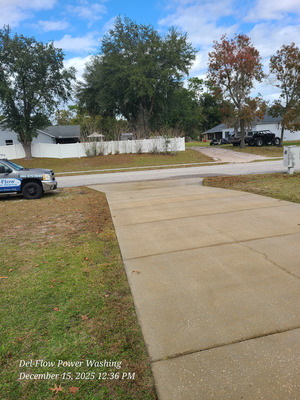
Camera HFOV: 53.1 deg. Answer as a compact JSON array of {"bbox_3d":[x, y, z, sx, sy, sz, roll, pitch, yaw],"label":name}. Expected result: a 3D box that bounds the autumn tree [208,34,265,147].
[{"bbox_3d":[11.231,-13.645,38.424,7.200,13.800,7.000,-4,9,-9],"label":"autumn tree"}]

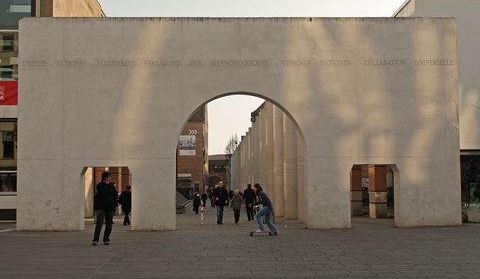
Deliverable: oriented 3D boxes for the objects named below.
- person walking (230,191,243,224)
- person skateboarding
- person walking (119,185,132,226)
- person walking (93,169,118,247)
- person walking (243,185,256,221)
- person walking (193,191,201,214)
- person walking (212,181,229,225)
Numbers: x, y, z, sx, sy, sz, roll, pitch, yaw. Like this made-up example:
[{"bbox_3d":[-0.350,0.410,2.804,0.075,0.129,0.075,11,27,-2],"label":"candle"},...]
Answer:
[{"bbox_3d":[-0.142,3.089,29.400,0.540,1.580,0.460,0,-5,-3],"label":"person walking"},{"bbox_3d":[0.772,2.114,19.400,0.800,1.530,0.560,-1,-5,1],"label":"person skateboarding"},{"bbox_3d":[-4.845,2.825,27.300,0.580,1.700,0.500,-1,-5,0],"label":"person walking"},{"bbox_3d":[-3.322,1.702,15.800,0.640,1.800,0.460,0,-5,-11],"label":"person walking"},{"bbox_3d":[0.474,3.019,30.700,0.580,1.780,0.480,0,-5,-3],"label":"person walking"},{"bbox_3d":[-3.162,4.659,47.000,0.540,1.680,0.500,0,-5,-6],"label":"person walking"},{"bbox_3d":[-0.793,2.633,26.600,0.640,1.810,0.520,0,-5,-3],"label":"person walking"}]

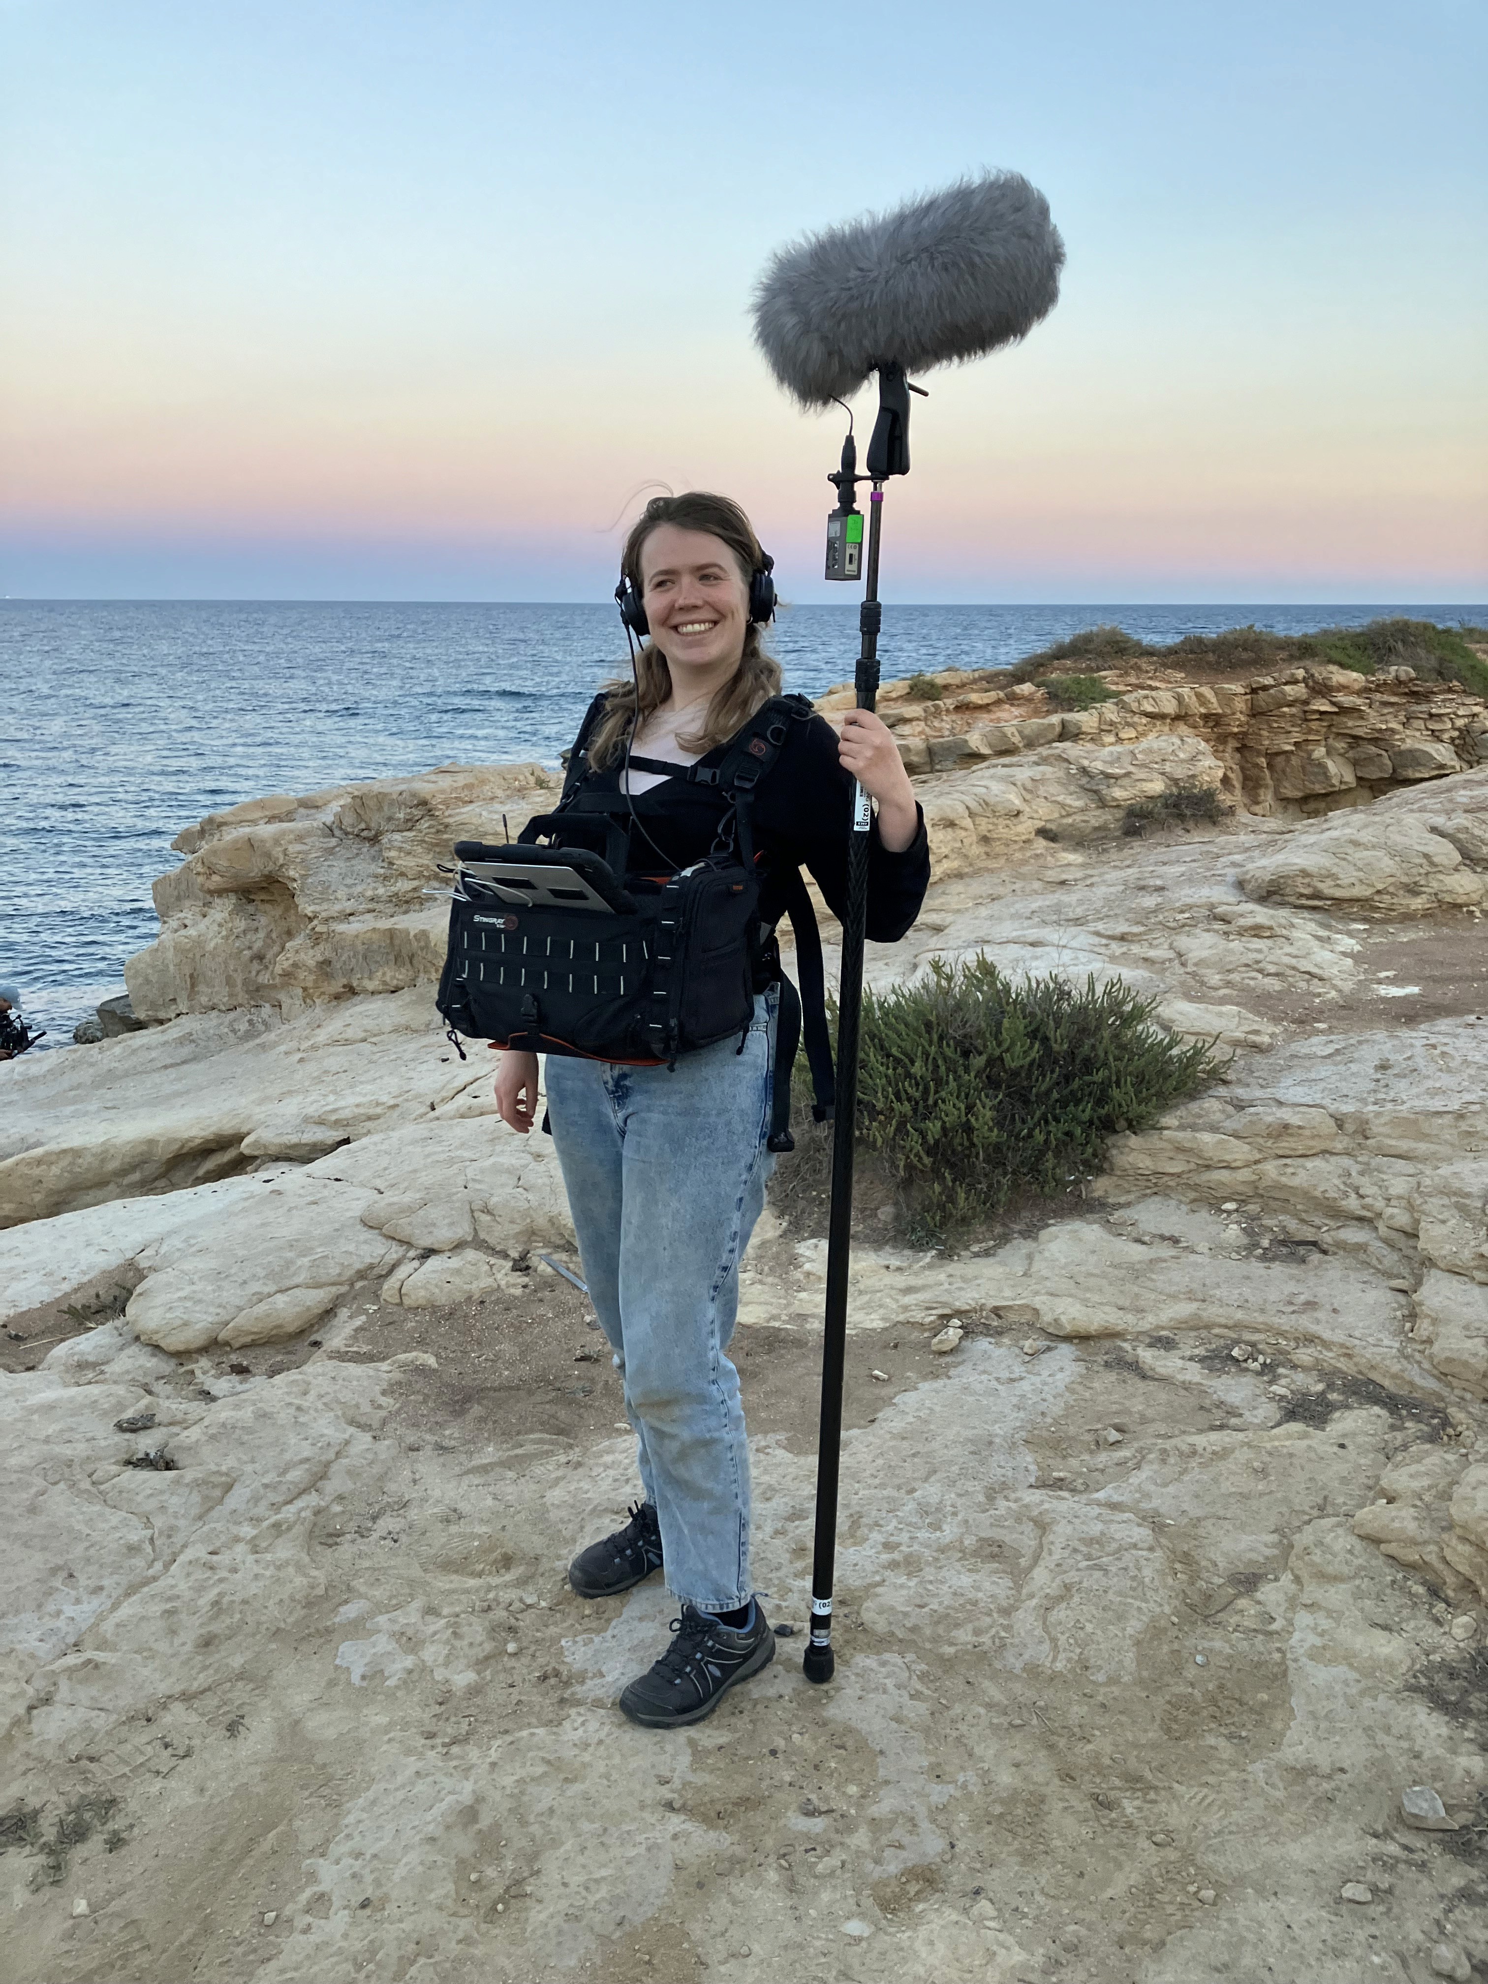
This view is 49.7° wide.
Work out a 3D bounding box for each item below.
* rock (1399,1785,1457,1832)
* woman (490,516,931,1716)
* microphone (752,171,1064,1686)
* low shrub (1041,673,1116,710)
[{"bbox_3d":[0.887,1.059,2.080,0.070,0.032,0.055,3,14,11],"label":"rock"},{"bbox_3d":[-0.046,0.176,2.245,0.640,1.680,0.420,11,17,37],"label":"woman"},{"bbox_3d":[0.190,0.029,2.116,0.390,2.030,0.200,2,14,6],"label":"microphone"},{"bbox_3d":[2.921,-2.616,14.000,0.640,0.310,0.500,2,14,8],"label":"low shrub"}]

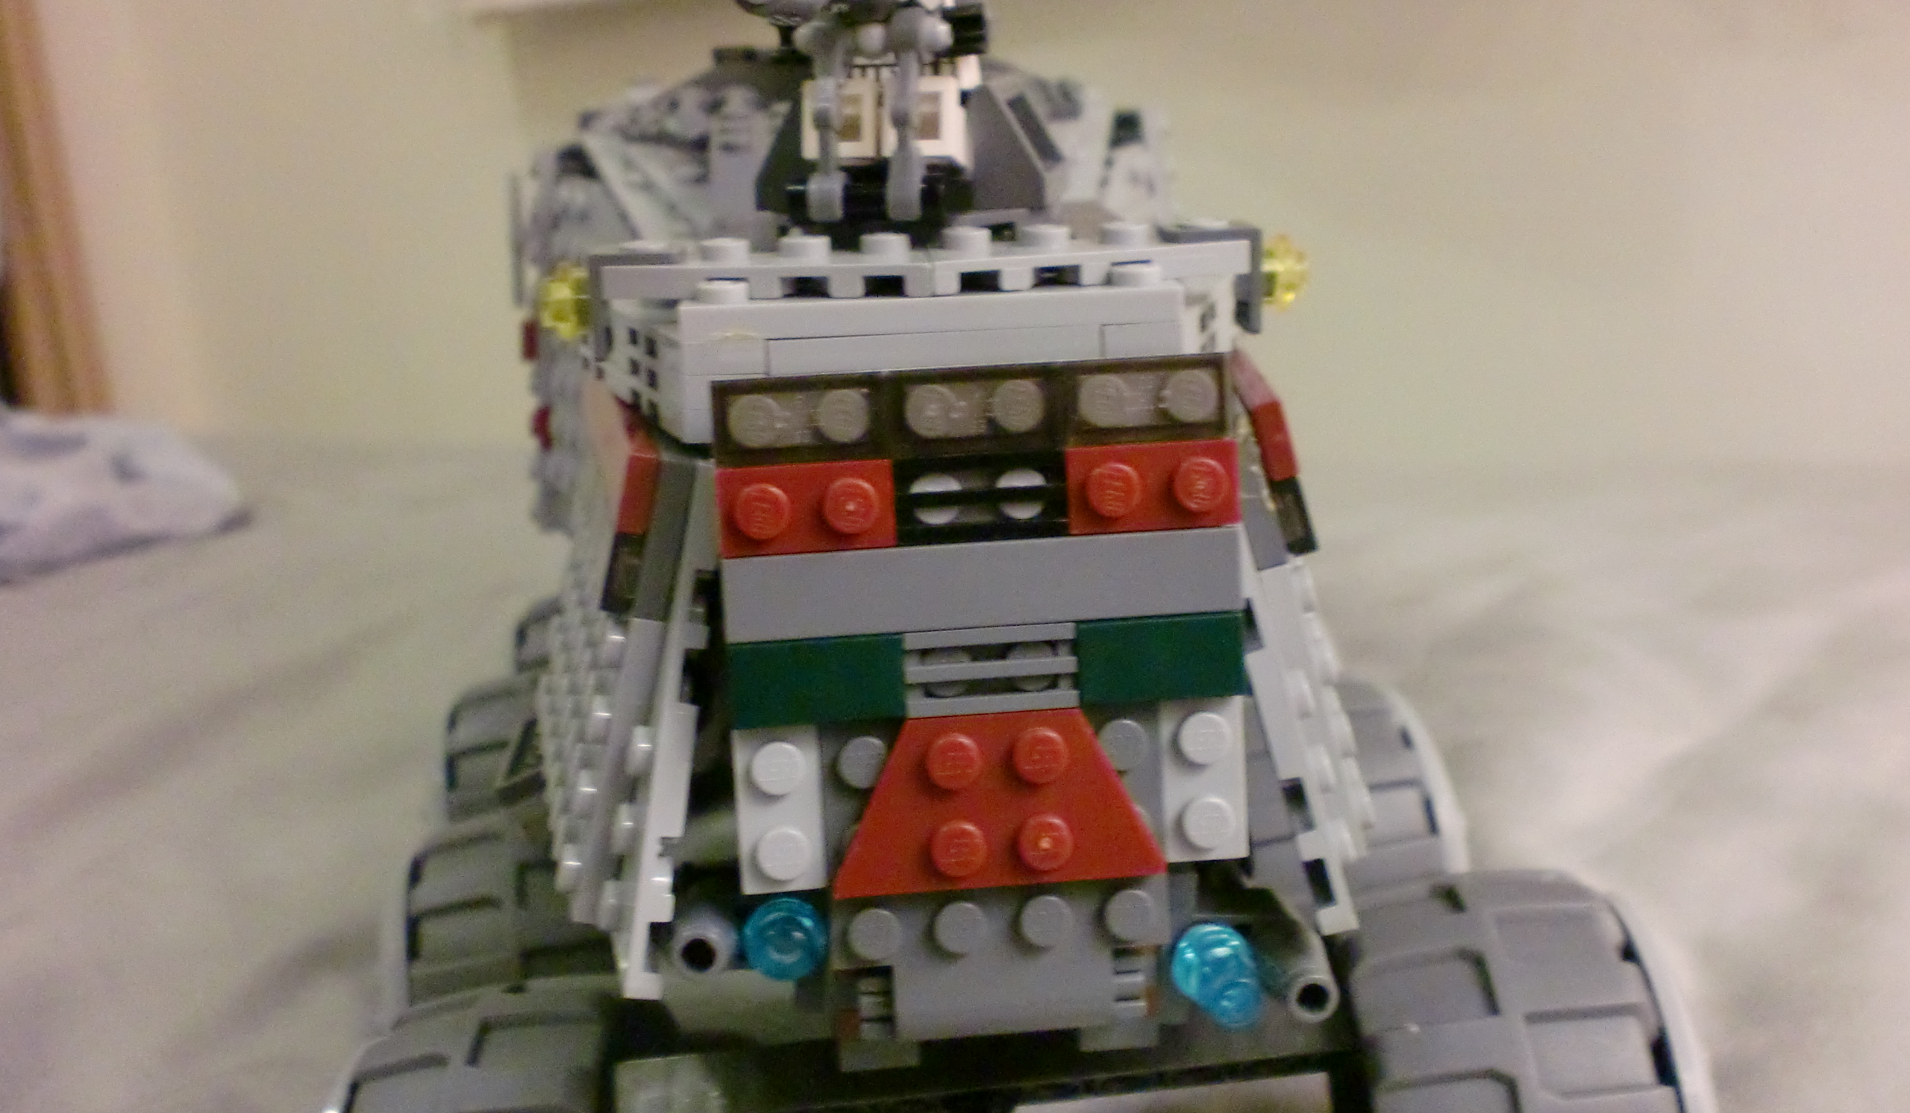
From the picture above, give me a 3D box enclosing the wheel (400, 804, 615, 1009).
[{"bbox_3d":[-0.059,0.064,0.279,0.030,0.054,0.054,-8,15,-7],"label":"wheel"}]

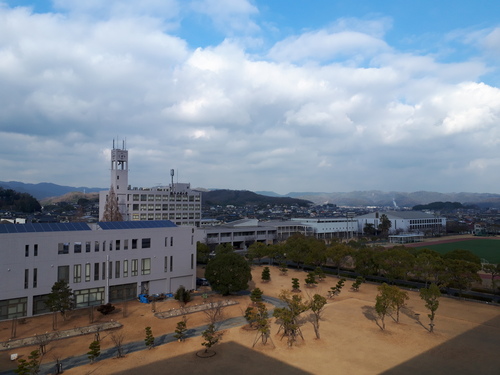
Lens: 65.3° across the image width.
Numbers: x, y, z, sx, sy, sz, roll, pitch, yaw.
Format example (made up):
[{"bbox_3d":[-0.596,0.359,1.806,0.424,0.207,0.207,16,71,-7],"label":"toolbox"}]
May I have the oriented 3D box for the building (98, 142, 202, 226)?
[{"bbox_3d":[-41.120,5.420,161.810,35.200,38.500,20.000,2,-3,-38],"label":"building"}]

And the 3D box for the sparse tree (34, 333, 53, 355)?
[{"bbox_3d":[-23.670,17.930,44.750,2.060,2.420,2.060,0,-3,0],"label":"sparse tree"}]

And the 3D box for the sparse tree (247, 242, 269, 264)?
[{"bbox_3d":[2.330,19.220,113.610,6.690,6.360,6.690,0,-3,0],"label":"sparse tree"}]

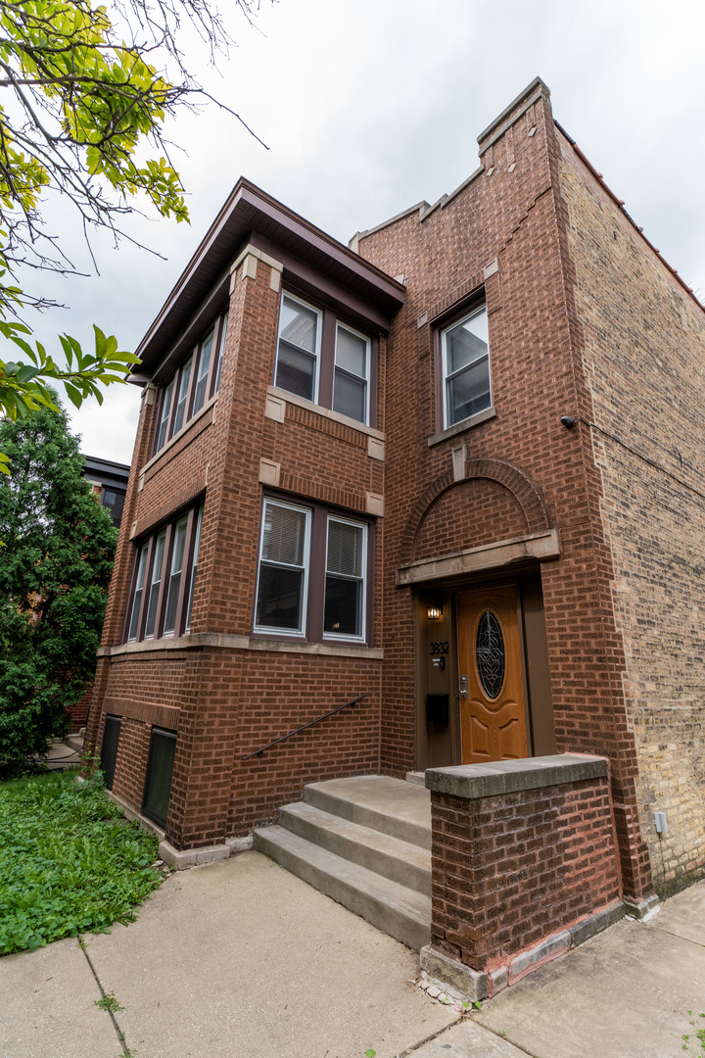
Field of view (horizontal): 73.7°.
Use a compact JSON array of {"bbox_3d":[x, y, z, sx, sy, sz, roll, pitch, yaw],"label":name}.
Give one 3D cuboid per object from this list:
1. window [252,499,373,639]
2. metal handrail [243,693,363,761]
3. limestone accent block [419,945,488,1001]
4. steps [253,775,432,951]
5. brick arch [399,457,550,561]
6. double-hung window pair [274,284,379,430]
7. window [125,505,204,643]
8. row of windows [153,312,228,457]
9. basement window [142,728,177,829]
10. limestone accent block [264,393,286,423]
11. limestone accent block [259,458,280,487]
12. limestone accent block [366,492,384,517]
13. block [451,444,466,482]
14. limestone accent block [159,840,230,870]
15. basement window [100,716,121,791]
[{"bbox_3d":[-0.457,0.562,5.852,1.656,1.614,0.120,14,-21,-36],"label":"window"},{"bbox_3d":[-0.470,2.163,5.205,1.587,0.607,0.085,14,-21,-36],"label":"metal handrail"},{"bbox_3d":[0.592,2.575,2.765,0.112,0.127,0.416,14,-21,-36],"label":"limestone accent block"},{"bbox_3d":[0.433,2.838,4.304,1.702,0.497,2.378,15,-21,-37],"label":"steps"},{"bbox_3d":[1.355,-0.271,5.611,0.140,1.141,2.111,14,-21,-36],"label":"brick arch"},{"bbox_3d":[-0.335,-2.388,6.710,1.809,1.651,0.126,15,-20,-37],"label":"double-hung window pair"},{"bbox_3d":[-2.633,0.696,6.687,0.160,1.799,3.202,15,-21,-37],"label":"window"},{"bbox_3d":[-2.556,-2.287,7.593,0.160,1.688,3.202,15,-21,-37],"label":"row of windows"},{"bbox_3d":[-2.091,2.715,5.173,0.100,0.902,0.869,15,-21,-37],"label":"basement window"},{"bbox_3d":[-1.023,-1.515,5.944,0.331,0.322,0.109,15,-21,-37],"label":"limestone accent block"},{"bbox_3d":[-1.046,-0.682,5.690,0.327,0.308,0.109,15,-21,-37],"label":"limestone accent block"},{"bbox_3d":[0.292,-0.337,6.741,0.322,0.308,0.109,15,-21,-37],"label":"limestone accent block"},{"bbox_3d":[1.333,-0.785,5.767,0.110,0.439,0.220,14,-21,-36],"label":"block"},{"bbox_3d":[-1.497,3.031,4.449,0.478,0.113,0.519,14,-21,-36],"label":"limestone accent block"},{"bbox_3d":[-3.376,3.132,6.663,0.100,0.853,0.921,14,-21,-36],"label":"basement window"}]

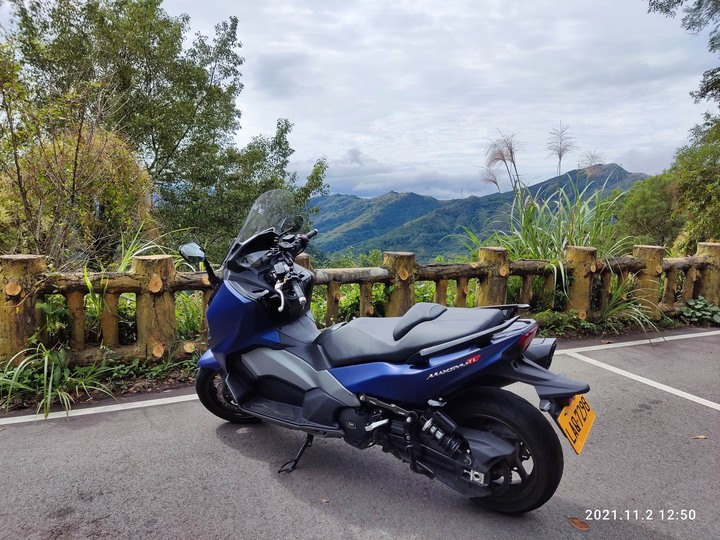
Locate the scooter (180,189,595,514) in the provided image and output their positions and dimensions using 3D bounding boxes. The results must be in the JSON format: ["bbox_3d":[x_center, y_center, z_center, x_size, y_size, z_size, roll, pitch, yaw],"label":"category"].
[{"bbox_3d":[-0.064,0.314,2.515,2.200,1.430,0.820,5,14,35],"label":"scooter"}]

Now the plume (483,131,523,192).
[{"bbox_3d":[1.726,-1.315,6.300,0.480,0.750,0.420,0,7,0],"label":"plume"}]

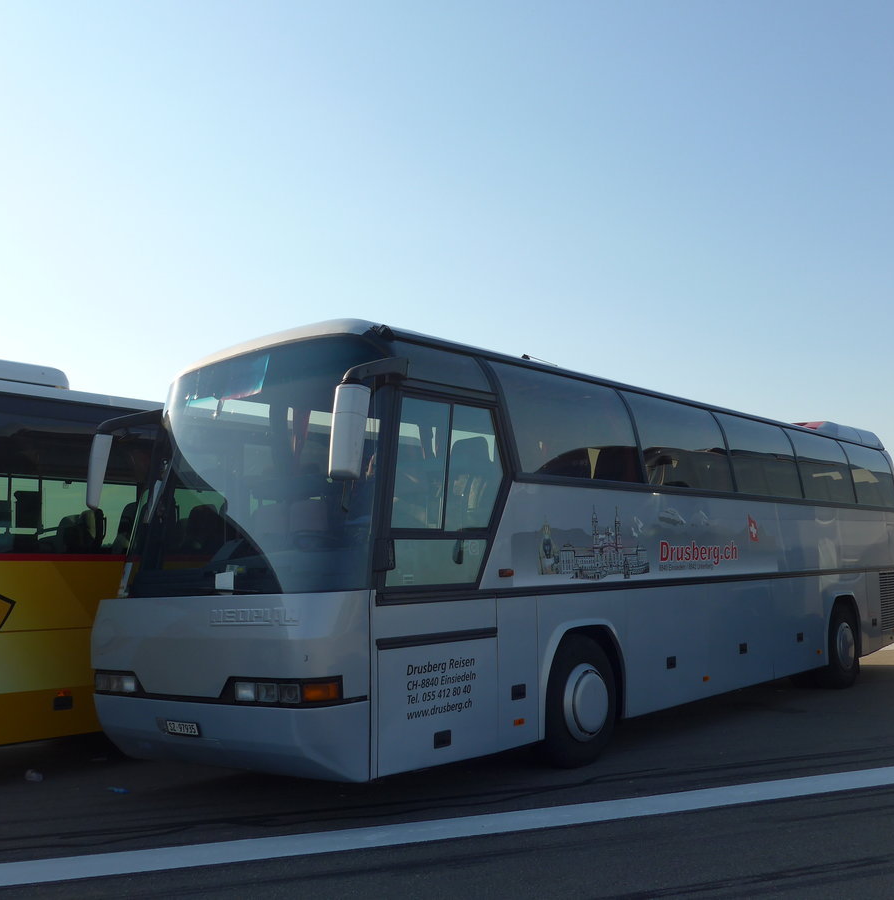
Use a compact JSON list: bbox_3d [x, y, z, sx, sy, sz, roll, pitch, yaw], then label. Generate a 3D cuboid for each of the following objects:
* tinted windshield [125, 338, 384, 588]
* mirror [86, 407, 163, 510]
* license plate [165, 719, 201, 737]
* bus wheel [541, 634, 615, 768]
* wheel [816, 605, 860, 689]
[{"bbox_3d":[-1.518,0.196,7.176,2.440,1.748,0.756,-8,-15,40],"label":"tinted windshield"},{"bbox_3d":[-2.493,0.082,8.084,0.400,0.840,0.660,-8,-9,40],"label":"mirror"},{"bbox_3d":[-1.740,1.831,6.627,0.320,0.095,0.020,-8,5,40],"label":"license plate"},{"bbox_3d":[1.038,2.073,8.280,0.300,1.030,1.030,-8,-9,40],"label":"bus wheel"},{"bbox_3d":[5.007,2.542,12.984,0.320,1.030,1.030,-8,-9,40],"label":"wheel"}]

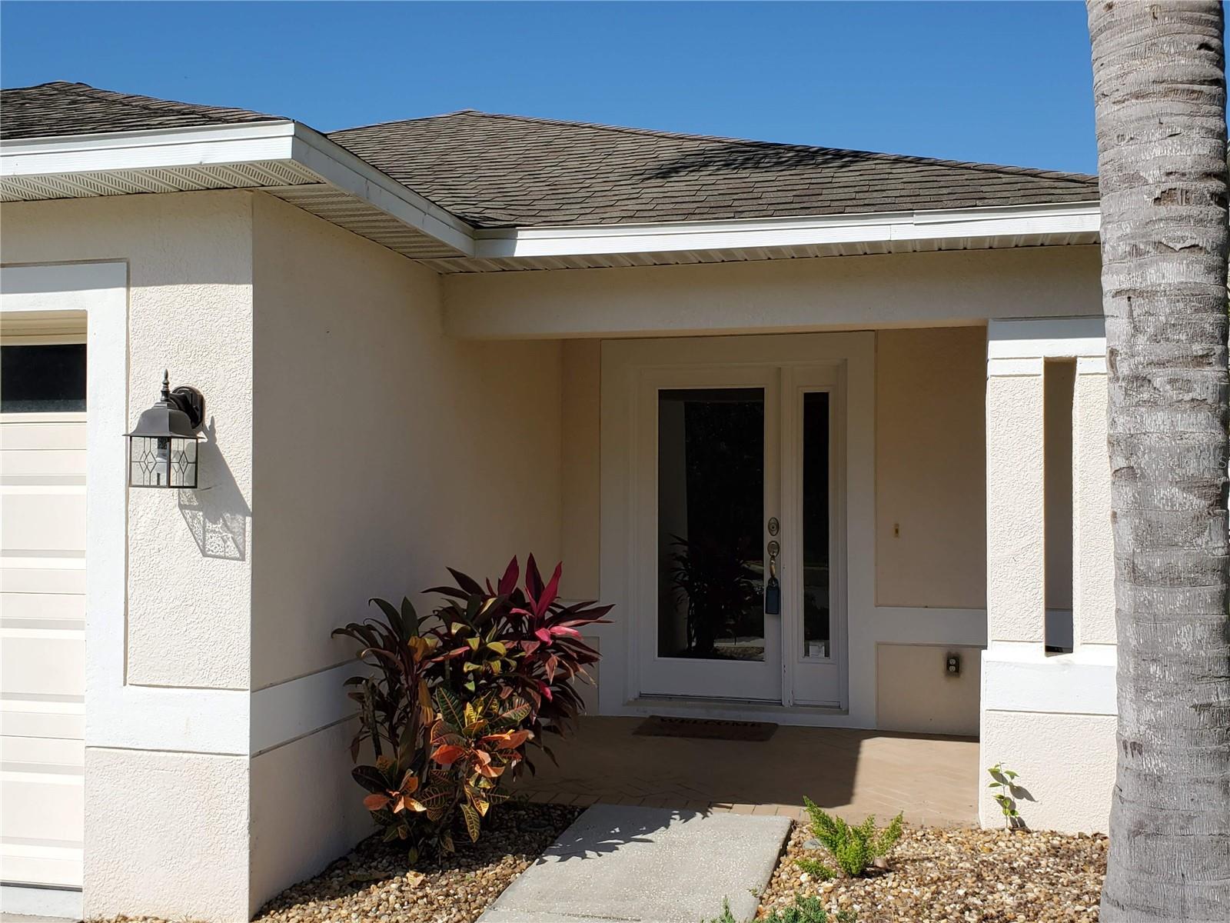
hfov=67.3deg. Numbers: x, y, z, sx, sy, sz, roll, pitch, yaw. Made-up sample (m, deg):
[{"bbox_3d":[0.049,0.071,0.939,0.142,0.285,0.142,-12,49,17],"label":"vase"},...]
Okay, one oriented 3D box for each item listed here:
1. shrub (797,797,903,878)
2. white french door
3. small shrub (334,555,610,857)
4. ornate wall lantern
[{"bbox_3d":[0.905,1.415,3.550,0.400,0.270,0.340,0,-1,12],"label":"shrub"},{"bbox_3d":[0.725,0.405,5.550,1.290,2.100,0.160,0,-1,12],"label":"white french door"},{"bbox_3d":[-0.595,0.990,3.900,1.060,1.140,0.850,0,-1,12],"label":"small shrub"},{"bbox_3d":[-1.495,-0.106,3.118,0.180,0.395,0.226,0,-1,12],"label":"ornate wall lantern"}]

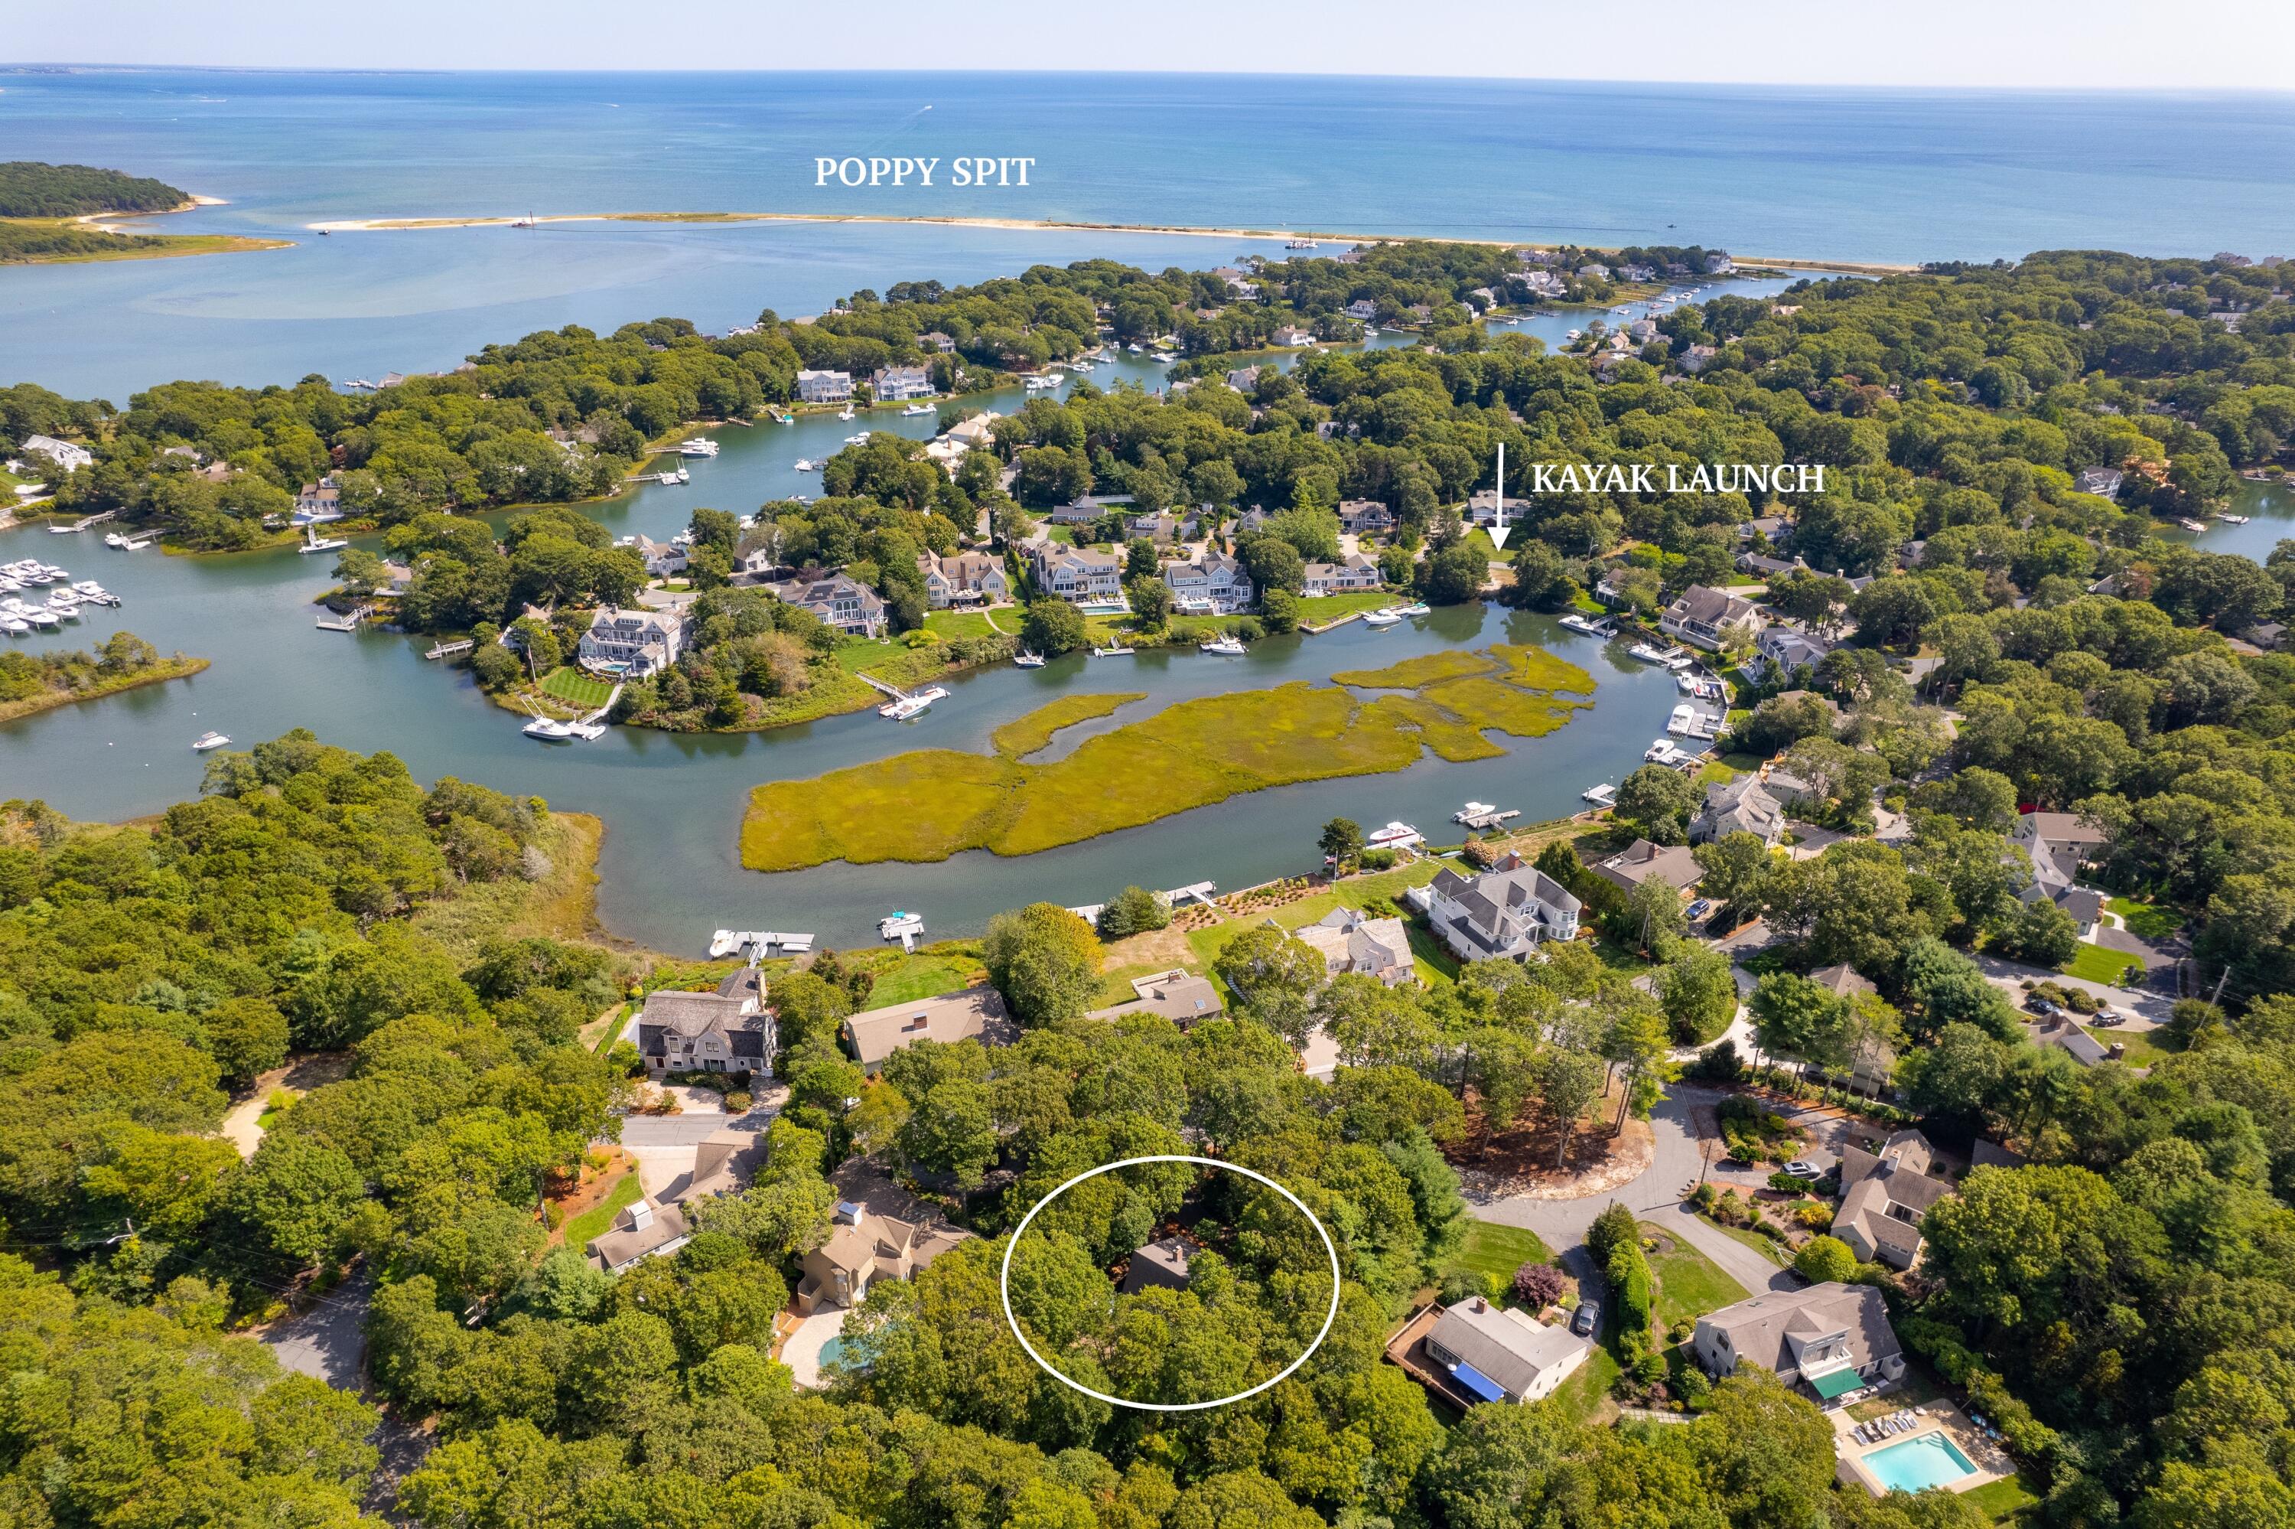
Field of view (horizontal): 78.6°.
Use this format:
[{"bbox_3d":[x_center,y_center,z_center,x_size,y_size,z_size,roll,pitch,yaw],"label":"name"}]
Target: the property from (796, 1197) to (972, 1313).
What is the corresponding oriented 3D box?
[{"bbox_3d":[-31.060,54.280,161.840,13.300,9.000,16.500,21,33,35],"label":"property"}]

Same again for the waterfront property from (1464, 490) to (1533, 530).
[{"bbox_3d":[106.424,-77.851,422.653,19.000,8.300,11.500,2,27,3],"label":"waterfront property"}]

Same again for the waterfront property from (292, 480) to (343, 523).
[{"bbox_3d":[-256.140,-83.090,435.840,13.500,9.500,12.000,-3,27,-7],"label":"waterfront property"}]

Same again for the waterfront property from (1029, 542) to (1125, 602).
[{"bbox_3d":[-19.010,-52.160,371.010,23.000,11.000,16.700,-2,27,-6],"label":"waterfront property"}]

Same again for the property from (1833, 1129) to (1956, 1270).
[{"bbox_3d":[90.360,51.830,170.900,12.360,6.200,20.790,19,32,33],"label":"property"}]

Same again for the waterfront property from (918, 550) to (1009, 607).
[{"bbox_3d":[-48.580,-49.260,368.620,23.770,9.700,18.960,0,27,-2],"label":"waterfront property"}]

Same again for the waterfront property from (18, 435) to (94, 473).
[{"bbox_3d":[-366.300,-104.240,472.190,28.140,9.500,10.580,17,31,29],"label":"waterfront property"}]

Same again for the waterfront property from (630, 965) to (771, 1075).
[{"bbox_3d":[-59.550,34.830,194.660,17.700,8.800,16.300,3,27,4],"label":"waterfront property"}]

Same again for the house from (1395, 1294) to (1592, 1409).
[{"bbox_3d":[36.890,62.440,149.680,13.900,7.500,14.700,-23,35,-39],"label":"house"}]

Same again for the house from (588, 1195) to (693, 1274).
[{"bbox_3d":[-59.360,54.720,163.530,10.860,6.800,8.060,-16,31,-30],"label":"house"}]

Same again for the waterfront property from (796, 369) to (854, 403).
[{"bbox_3d":[-134.820,-160.690,594.300,20.500,12.500,13.000,-7,27,-14],"label":"waterfront property"}]

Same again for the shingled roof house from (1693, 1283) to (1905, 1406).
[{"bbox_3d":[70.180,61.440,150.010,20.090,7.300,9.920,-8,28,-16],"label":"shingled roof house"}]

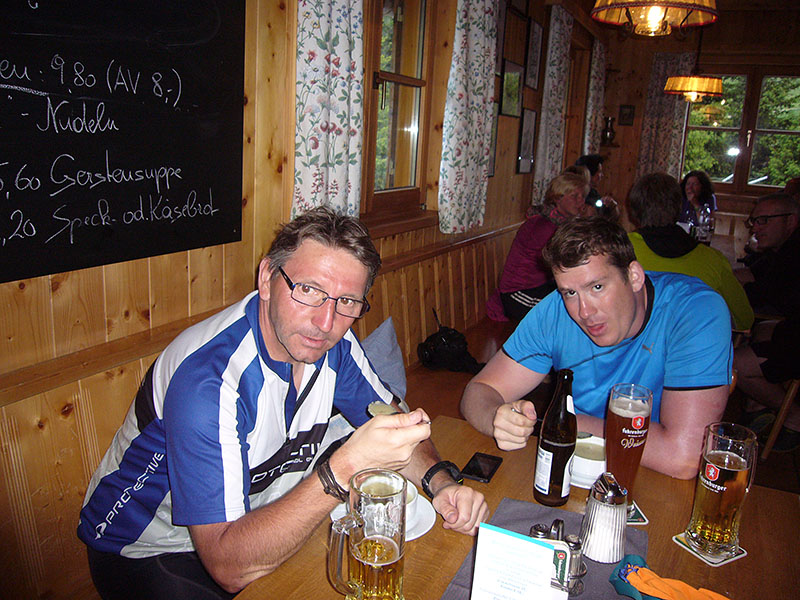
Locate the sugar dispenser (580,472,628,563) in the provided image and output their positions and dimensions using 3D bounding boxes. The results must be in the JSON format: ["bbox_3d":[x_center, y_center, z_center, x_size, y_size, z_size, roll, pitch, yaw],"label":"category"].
[{"bbox_3d":[0.361,0.363,1.110,0.075,0.143,0.075,15,18,38],"label":"sugar dispenser"}]

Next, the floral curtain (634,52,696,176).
[{"bbox_3d":[2.308,-1.509,5.697,0.380,1.260,0.110,10,15,25],"label":"floral curtain"}]

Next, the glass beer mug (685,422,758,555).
[{"bbox_3d":[0.565,0.334,1.135,0.088,0.212,0.088,10,15,25],"label":"glass beer mug"}]

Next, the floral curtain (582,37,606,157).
[{"bbox_3d":[1.578,-1.484,5.388,0.100,1.260,0.320,10,15,25],"label":"floral curtain"}]

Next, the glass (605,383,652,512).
[{"bbox_3d":[0.425,0.287,1.238,0.081,0.237,0.081,10,15,25],"label":"glass"}]

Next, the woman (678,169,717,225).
[{"bbox_3d":[2.345,-0.377,5.293,0.480,1.320,0.750,10,15,25],"label":"woman"}]

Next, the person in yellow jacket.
[{"bbox_3d":[1.092,0.165,2.677,0.560,1.360,0.780,10,15,25],"label":"person in yellow jacket"}]

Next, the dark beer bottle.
[{"bbox_3d":[0.309,0.263,1.252,0.069,0.264,0.069,10,15,25],"label":"dark beer bottle"}]

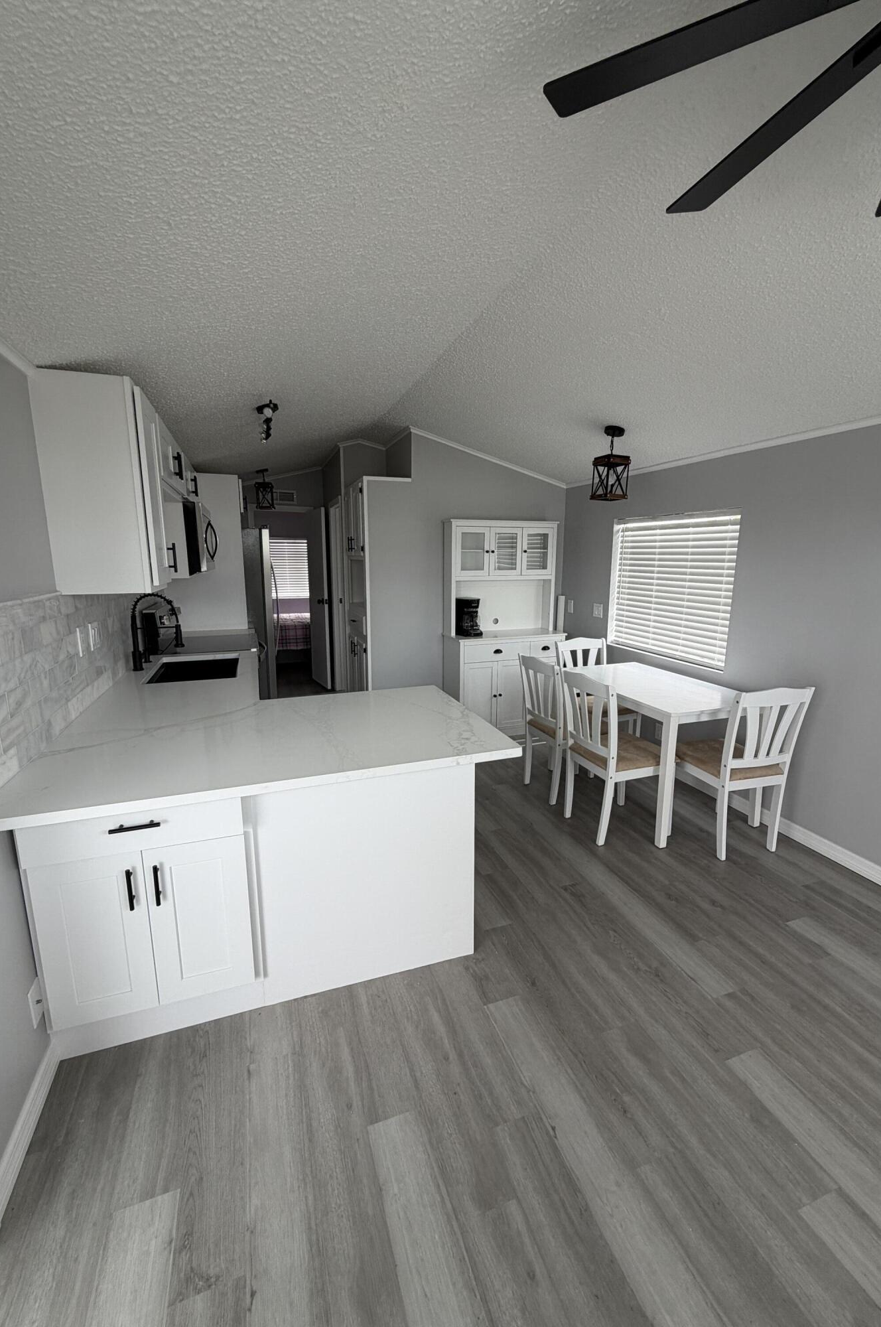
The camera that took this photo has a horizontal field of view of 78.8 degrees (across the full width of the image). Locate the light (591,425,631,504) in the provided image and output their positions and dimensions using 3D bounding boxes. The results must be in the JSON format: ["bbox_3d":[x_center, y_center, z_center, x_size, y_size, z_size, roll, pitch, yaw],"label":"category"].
[{"bbox_3d":[1.030,-1.212,3.231,0.175,0.415,0.175,-4,12,-19],"label":"light"}]

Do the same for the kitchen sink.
[{"bbox_3d":[-1.365,0.129,3.023,0.455,0.210,0.750,-4,12,-19],"label":"kitchen sink"}]

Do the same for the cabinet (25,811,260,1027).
[{"bbox_3d":[-0.987,0.667,1.898,0.600,0.780,0.600,-4,12,-18],"label":"cabinet"}]

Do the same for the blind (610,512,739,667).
[{"bbox_3d":[1.573,-0.531,3.735,0.060,0.960,1.160,-4,12,-18],"label":"blind"}]

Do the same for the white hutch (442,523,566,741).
[{"bbox_3d":[0.533,-0.278,4.514,0.976,1.785,0.439,-4,12,-19],"label":"white hutch"}]

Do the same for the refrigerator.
[{"bbox_3d":[-1.889,-0.322,4.872,0.810,1.755,0.840,-4,12,-18],"label":"refrigerator"}]

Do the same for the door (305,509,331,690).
[{"bbox_3d":[-1.429,-0.749,6.292,0.040,2.020,0.660,-6,13,-27],"label":"door"}]

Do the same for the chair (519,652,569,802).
[{"bbox_3d":[0.808,0.392,3.450,0.493,0.888,0.410,-4,12,-19],"label":"chair"}]

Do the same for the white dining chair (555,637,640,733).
[{"bbox_3d":[1.144,0.295,3.893,0.420,0.895,0.475,-4,12,-15],"label":"white dining chair"}]

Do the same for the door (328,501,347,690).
[{"bbox_3d":[-1.048,-0.632,5.660,0.100,2.045,0.750,-4,12,-19],"label":"door"}]

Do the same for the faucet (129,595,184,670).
[{"bbox_3d":[-1.551,-0.176,2.922,0.267,0.410,0.085,-4,12,-19],"label":"faucet"}]

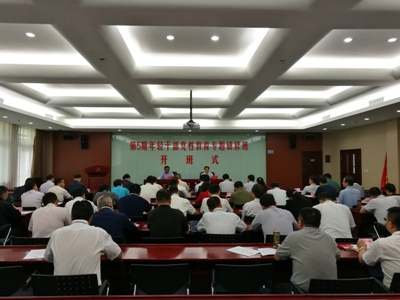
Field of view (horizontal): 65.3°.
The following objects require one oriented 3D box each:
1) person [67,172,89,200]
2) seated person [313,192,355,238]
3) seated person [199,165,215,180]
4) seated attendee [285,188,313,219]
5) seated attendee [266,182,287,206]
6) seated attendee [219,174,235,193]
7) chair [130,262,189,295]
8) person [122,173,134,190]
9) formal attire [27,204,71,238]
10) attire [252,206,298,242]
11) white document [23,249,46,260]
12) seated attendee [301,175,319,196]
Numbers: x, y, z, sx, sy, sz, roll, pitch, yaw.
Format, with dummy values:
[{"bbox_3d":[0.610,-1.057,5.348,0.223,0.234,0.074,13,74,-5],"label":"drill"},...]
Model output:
[{"bbox_3d":[-2.709,1.164,6.900,0.520,1.260,0.750,0,-2,6],"label":"person"},{"bbox_3d":[1.580,1.142,3.791,0.560,1.220,0.760,0,-2,-8],"label":"seated person"},{"bbox_3d":[0.215,1.111,9.600,0.520,1.240,0.720,0,-2,-2],"label":"seated person"},{"bbox_3d":[1.635,1.230,5.128,0.500,1.220,0.750,1,-2,-20],"label":"seated attendee"},{"bbox_3d":[1.526,1.260,6.224,0.480,1.240,0.720,0,-2,-7],"label":"seated attendee"},{"bbox_3d":[0.713,1.289,8.522,0.500,1.230,0.720,0,-2,-2],"label":"seated attendee"},{"bbox_3d":[-0.314,1.336,2.722,0.540,0.830,0.580,0,-2,-2],"label":"chair"},{"bbox_3d":[-2.008,1.322,8.584,0.480,1.290,0.700,0,-2,-2],"label":"person"},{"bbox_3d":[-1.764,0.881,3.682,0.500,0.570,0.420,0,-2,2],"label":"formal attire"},{"bbox_3d":[0.836,0.965,3.550,0.580,0.660,0.480,0,-2,-2],"label":"attire"},{"bbox_3d":[-1.561,1.009,3.025,0.220,0.006,0.295,0,-2,-12],"label":"white document"},{"bbox_3d":[3.105,1.341,8.688,0.500,1.260,0.720,1,-2,-20],"label":"seated attendee"}]

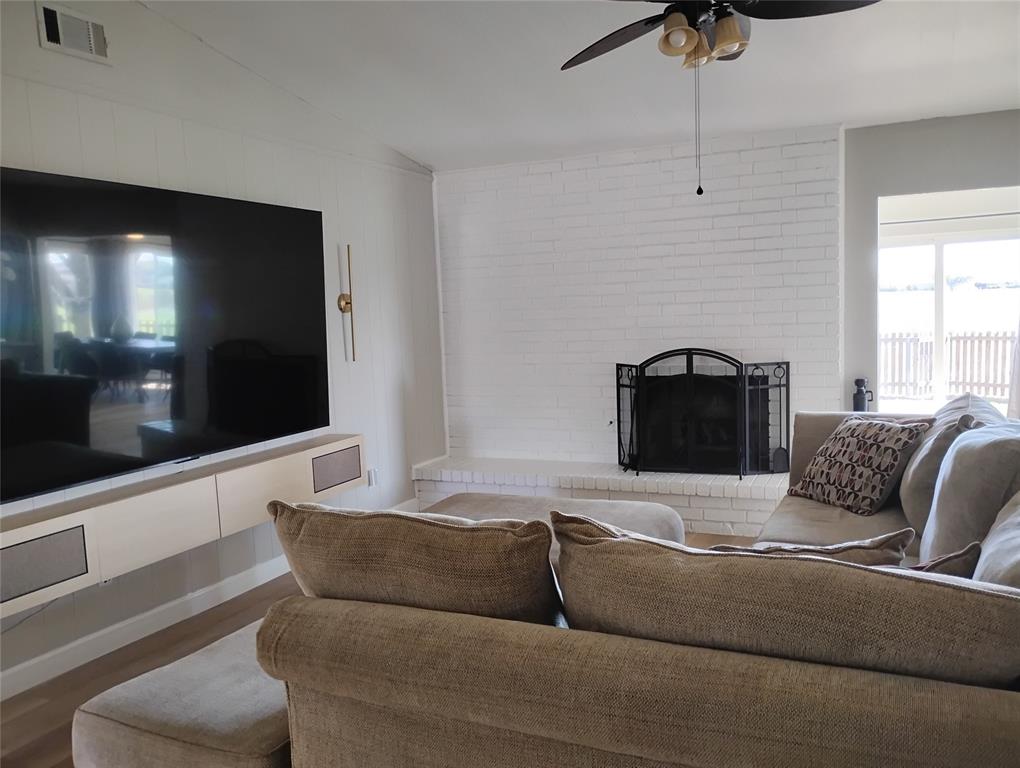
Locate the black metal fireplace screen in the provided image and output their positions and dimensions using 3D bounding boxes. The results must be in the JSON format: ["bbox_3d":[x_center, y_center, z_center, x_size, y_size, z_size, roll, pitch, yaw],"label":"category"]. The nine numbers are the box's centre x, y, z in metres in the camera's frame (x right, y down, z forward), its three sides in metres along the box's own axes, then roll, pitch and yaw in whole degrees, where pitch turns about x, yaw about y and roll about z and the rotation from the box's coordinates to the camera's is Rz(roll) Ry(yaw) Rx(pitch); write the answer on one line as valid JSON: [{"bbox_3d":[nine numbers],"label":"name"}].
[{"bbox_3d":[1.160,0.173,5.197,1.100,0.790,0.300,0,6,26],"label":"black metal fireplace screen"}]

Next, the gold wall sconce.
[{"bbox_3d":[-1.004,-0.493,5.089,0.070,0.715,0.120,0,6,26],"label":"gold wall sconce"}]

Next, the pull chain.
[{"bbox_3d":[0.670,-0.923,2.927,0.026,0.500,0.023,0,6,26],"label":"pull chain"}]

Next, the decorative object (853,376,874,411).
[{"bbox_3d":[2.020,0.090,4.733,0.105,0.240,0.078,0,6,26],"label":"decorative object"}]

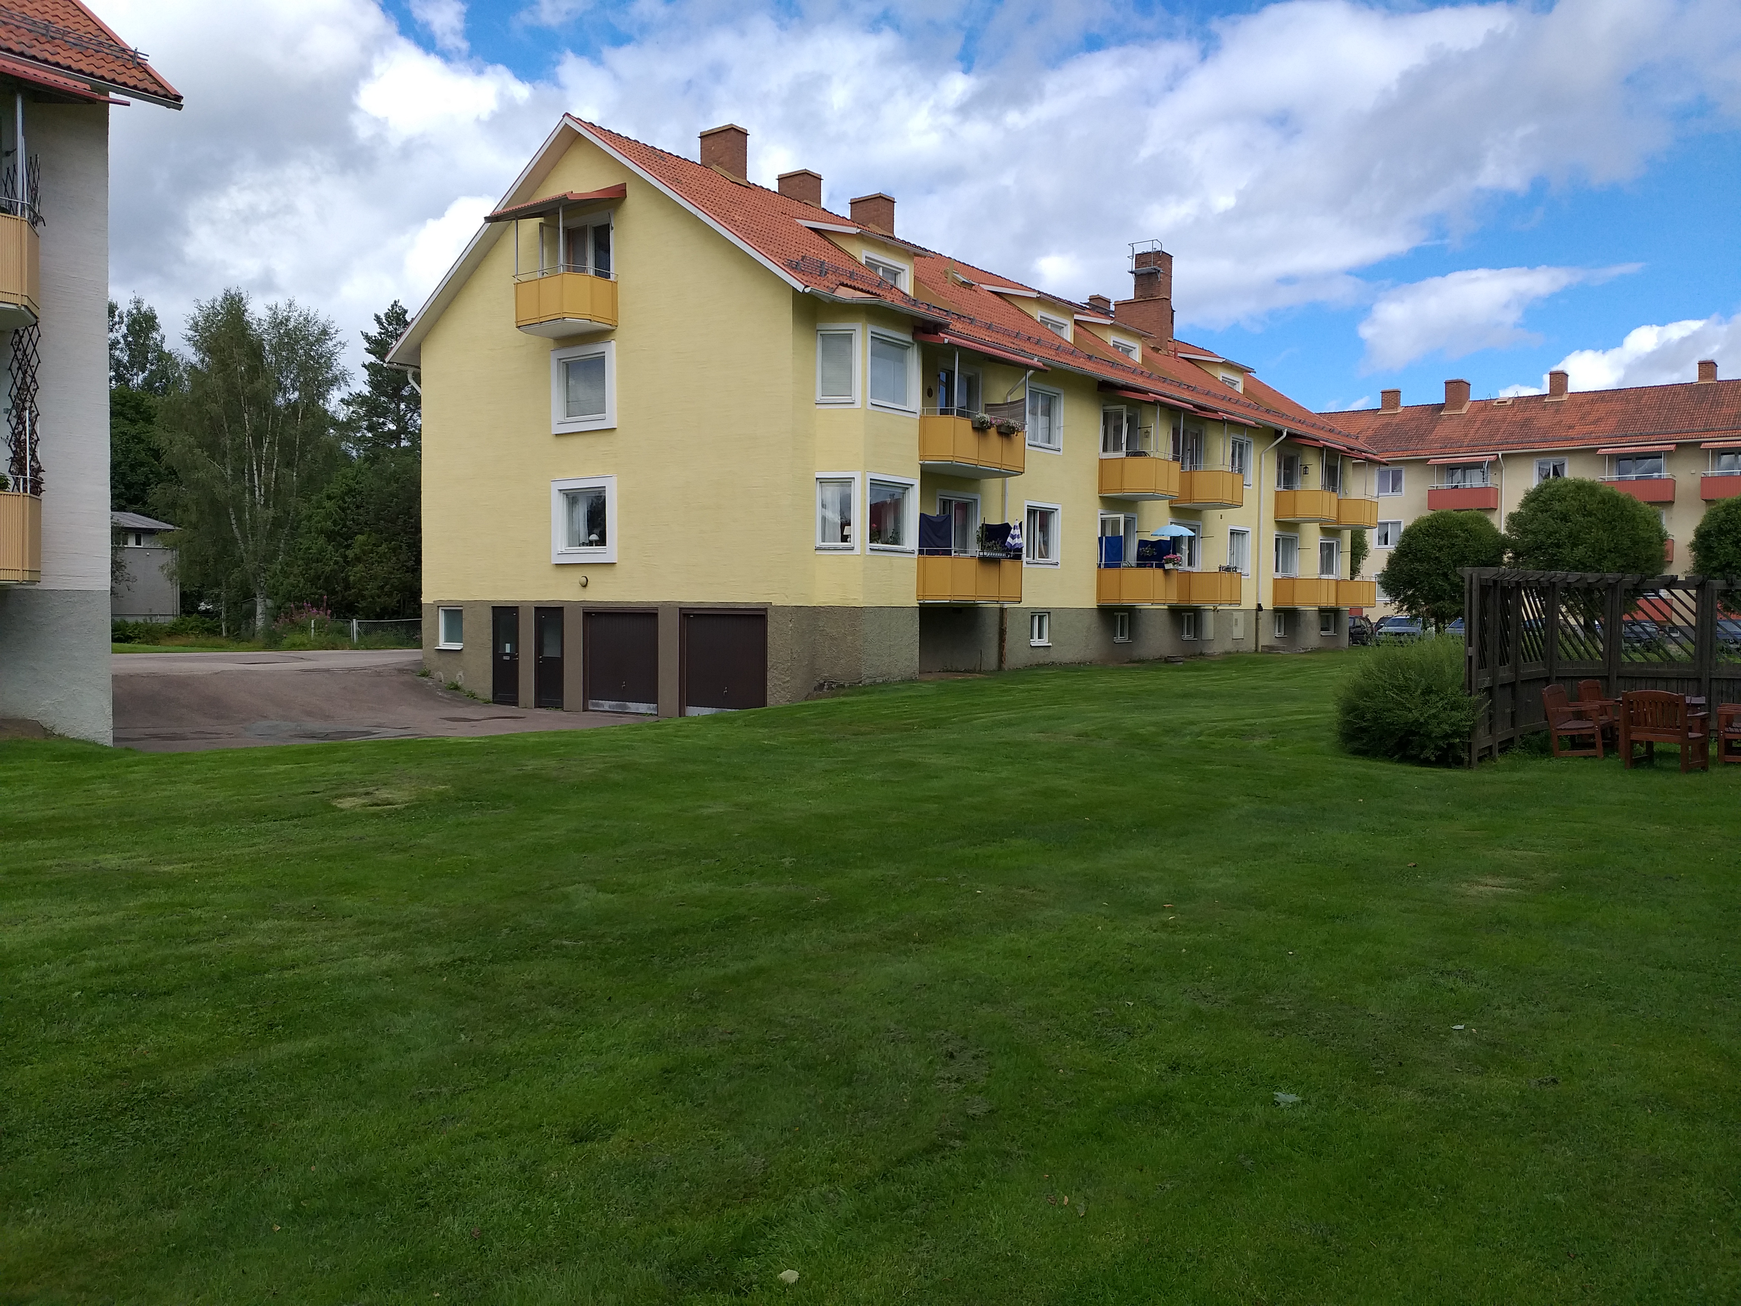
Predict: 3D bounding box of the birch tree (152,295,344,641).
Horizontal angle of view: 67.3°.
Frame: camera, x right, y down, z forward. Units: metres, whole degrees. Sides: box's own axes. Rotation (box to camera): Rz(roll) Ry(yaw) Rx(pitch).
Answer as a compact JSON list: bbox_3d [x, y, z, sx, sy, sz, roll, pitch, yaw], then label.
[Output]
[{"bbox_3d":[-29.336,-8.828,61.745,8.200,16.190,8.200,-1,2,-25],"label":"birch tree"}]

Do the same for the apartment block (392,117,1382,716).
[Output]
[{"bbox_3d":[3.234,-5.678,38.127,13.900,13.150,30.100,2,2,39],"label":"apartment block"}]

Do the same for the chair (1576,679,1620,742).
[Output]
[{"bbox_3d":[9.323,0.763,16.392,0.650,0.870,0.630,-1,3,-42],"label":"chair"}]

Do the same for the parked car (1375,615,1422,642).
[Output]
[{"bbox_3d":[21.904,-0.804,54.000,1.770,1.460,4.300,1,2,27],"label":"parked car"}]

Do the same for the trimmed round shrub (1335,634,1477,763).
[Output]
[{"bbox_3d":[6.163,0.521,14.975,1.500,1.420,1.500,1,2,22],"label":"trimmed round shrub"}]

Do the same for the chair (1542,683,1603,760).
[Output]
[{"bbox_3d":[8.421,0.790,15.471,0.650,0.870,0.630,-2,3,-44],"label":"chair"}]

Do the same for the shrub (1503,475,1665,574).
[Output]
[{"bbox_3d":[23.722,-2.817,43.427,4.700,5.960,4.700,1,2,29],"label":"shrub"}]

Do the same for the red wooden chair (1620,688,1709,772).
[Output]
[{"bbox_3d":[8.638,0.833,14.203,0.630,0.870,0.650,-1,2,-35],"label":"red wooden chair"}]

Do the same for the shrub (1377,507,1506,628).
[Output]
[{"bbox_3d":[20.471,-2.523,46.939,4.200,5.110,4.200,1,2,24],"label":"shrub"}]

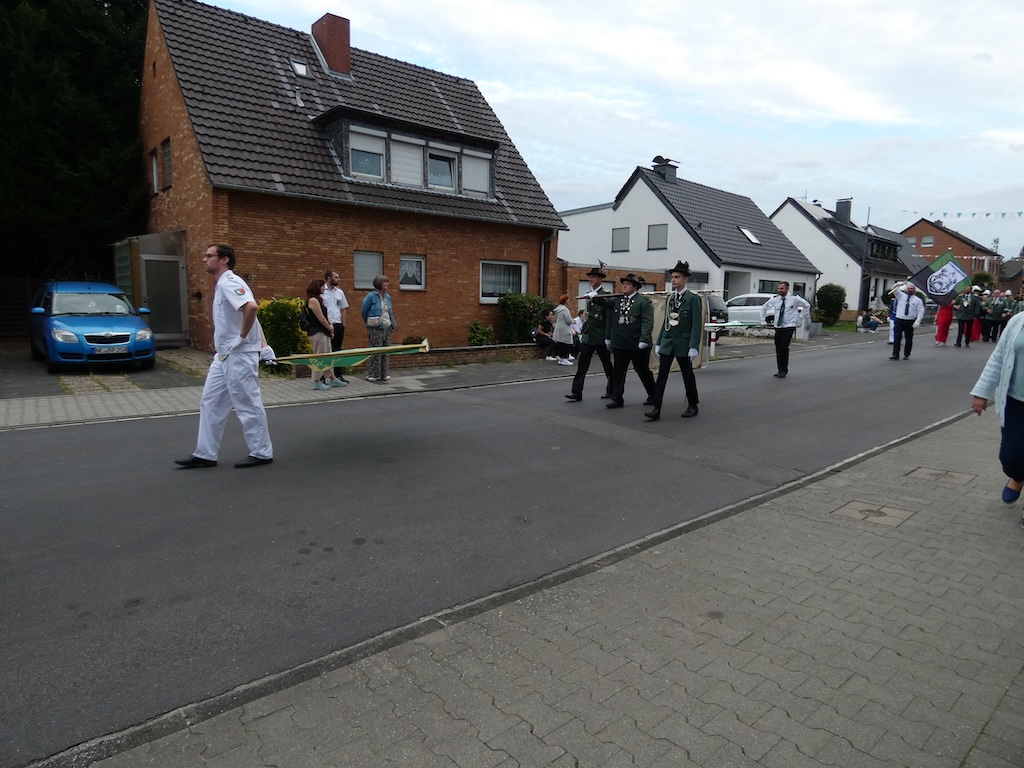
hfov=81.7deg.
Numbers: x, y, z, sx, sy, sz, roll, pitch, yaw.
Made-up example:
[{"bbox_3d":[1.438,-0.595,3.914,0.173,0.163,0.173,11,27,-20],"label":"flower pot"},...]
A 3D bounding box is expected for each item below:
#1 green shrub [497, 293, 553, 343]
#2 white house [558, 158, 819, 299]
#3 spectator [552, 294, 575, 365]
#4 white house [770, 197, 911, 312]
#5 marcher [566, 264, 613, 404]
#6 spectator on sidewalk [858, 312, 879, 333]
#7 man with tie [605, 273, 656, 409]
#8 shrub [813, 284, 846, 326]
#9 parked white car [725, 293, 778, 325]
[{"bbox_3d":[0.381,-1.815,16.693,1.550,1.516,1.350,-6,11,-39],"label":"green shrub"},{"bbox_3d":[9.508,-7.529,32.946,11.000,8.226,10.500,-6,11,-42],"label":"white house"},{"bbox_3d":[1.123,-1.177,12.900,0.450,1.530,0.480,2,8,10],"label":"spectator"},{"bbox_3d":[21.720,-8.728,41.486,10.500,8.268,8.400,-6,11,-43],"label":"white house"},{"bbox_3d":[1.130,-0.712,8.517,0.750,1.882,0.560,-6,11,-40],"label":"marcher"},{"bbox_3d":[14.745,-2.609,24.400,0.750,0.960,0.550,7,10,35],"label":"spectator on sidewalk"},{"bbox_3d":[1.597,-0.579,7.973,0.700,1.792,0.660,-6,11,-40],"label":"man with tie"},{"bbox_3d":[15.535,-3.824,28.856,1.550,2.031,1.500,-6,11,-39],"label":"shrub"},{"bbox_3d":[9.785,-2.918,24.357,1.800,1.520,4.400,-6,11,-42],"label":"parked white car"}]

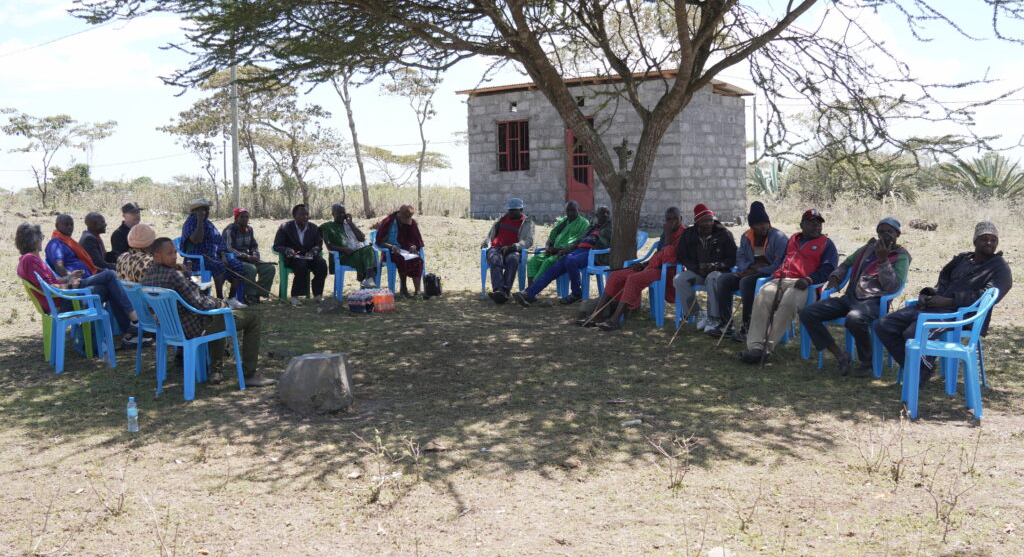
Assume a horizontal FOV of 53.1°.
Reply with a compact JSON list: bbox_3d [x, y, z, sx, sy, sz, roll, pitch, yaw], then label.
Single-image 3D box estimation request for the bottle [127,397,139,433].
[{"bbox_3d":[-2.369,0.852,6.400,0.068,0.217,0.068,-1,5,0],"label":"bottle"}]

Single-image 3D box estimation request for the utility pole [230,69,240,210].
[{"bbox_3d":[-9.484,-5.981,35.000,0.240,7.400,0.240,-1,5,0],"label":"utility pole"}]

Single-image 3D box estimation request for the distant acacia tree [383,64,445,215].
[{"bbox_3d":[-3.158,-4.364,32.500,1.950,4.600,1.950,-1,5,0],"label":"distant acacia tree"}]

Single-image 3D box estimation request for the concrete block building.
[{"bbox_3d":[2.298,-3.126,26.070,6.837,3.413,3.463,3,6,39],"label":"concrete block building"}]

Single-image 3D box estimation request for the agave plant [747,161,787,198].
[{"bbox_3d":[9.195,-3.541,37.000,1.650,1.500,1.650,-1,5,0],"label":"agave plant"}]

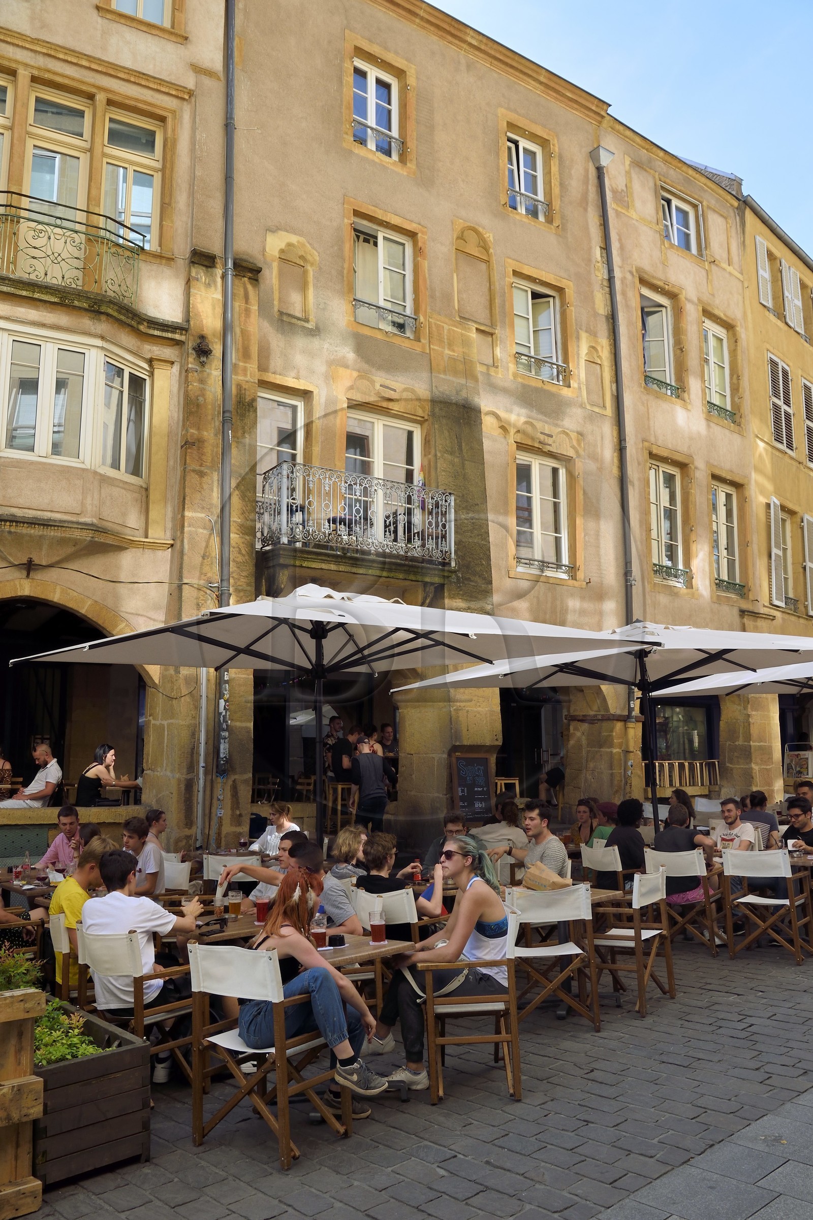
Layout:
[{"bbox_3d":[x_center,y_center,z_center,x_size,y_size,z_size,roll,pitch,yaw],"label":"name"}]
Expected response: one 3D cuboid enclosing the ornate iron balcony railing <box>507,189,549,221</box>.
[{"bbox_3d":[2.065,-6.870,16.107,0.970,0.300,0.110,6,-12,-35],"label":"ornate iron balcony railing"}]

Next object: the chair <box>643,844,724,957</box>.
[{"bbox_3d":[2.420,2.460,8.150,0.560,0.870,0.480,-8,-12,36],"label":"chair"}]

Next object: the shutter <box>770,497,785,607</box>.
[{"bbox_3d":[6.932,-1.076,17.700,0.050,2.050,0.550,-8,-12,37],"label":"shutter"}]

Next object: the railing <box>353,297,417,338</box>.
[{"bbox_3d":[-0.300,-4.272,13.870,1.120,0.310,0.110,6,-12,-35],"label":"railing"}]

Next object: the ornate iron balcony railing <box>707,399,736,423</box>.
[{"bbox_3d":[5.979,-3.734,17.979,0.889,0.233,0.080,7,-13,-37],"label":"ornate iron balcony railing"}]

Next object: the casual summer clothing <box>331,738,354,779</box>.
[{"bbox_3d":[-0.829,1.950,12.400,0.320,0.560,0.420,4,-11,-30],"label":"casual summer clothing"}]

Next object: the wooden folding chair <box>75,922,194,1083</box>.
[{"bbox_3d":[-1.360,2.066,4.953,0.575,0.865,0.513,-10,-12,40],"label":"wooden folding chair"}]

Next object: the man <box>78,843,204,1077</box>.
[{"bbox_3d":[-1.330,1.870,5.000,0.540,1.240,0.780,-10,-13,42],"label":"man"}]

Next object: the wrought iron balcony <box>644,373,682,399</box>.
[{"bbox_3d":[4.350,-3.770,16.100,1.000,0.240,0.120,7,-12,-40],"label":"wrought iron balcony"}]

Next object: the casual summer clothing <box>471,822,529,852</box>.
[{"bbox_3d":[0.794,2.088,8.100,0.470,0.580,0.320,-5,-10,22],"label":"casual summer clothing"}]

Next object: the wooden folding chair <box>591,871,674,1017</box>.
[{"bbox_3d":[1.484,2.197,6.405,0.480,0.870,0.570,-8,-12,35],"label":"wooden folding chair"}]

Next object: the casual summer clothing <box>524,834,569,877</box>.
[{"bbox_3d":[1.005,1.885,6.652,0.320,0.580,0.480,3,-11,-21],"label":"casual summer clothing"}]

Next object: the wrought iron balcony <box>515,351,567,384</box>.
[{"bbox_3d":[2.145,-3.850,15.054,1.061,0.276,0.080,6,-12,-34],"label":"wrought iron balcony"}]

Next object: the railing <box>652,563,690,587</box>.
[{"bbox_3d":[4.273,-0.563,15.344,1.000,0.280,0.090,6,-13,-37],"label":"railing"}]

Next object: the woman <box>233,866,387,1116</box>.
[{"bbox_3d":[-0.389,1.790,4.427,0.780,1.160,0.500,8,-13,-41],"label":"woman"}]

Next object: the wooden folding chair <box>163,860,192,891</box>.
[{"bbox_3d":[-2.016,2.419,7.370,0.570,0.870,0.480,-10,-13,39],"label":"wooden folding chair"}]

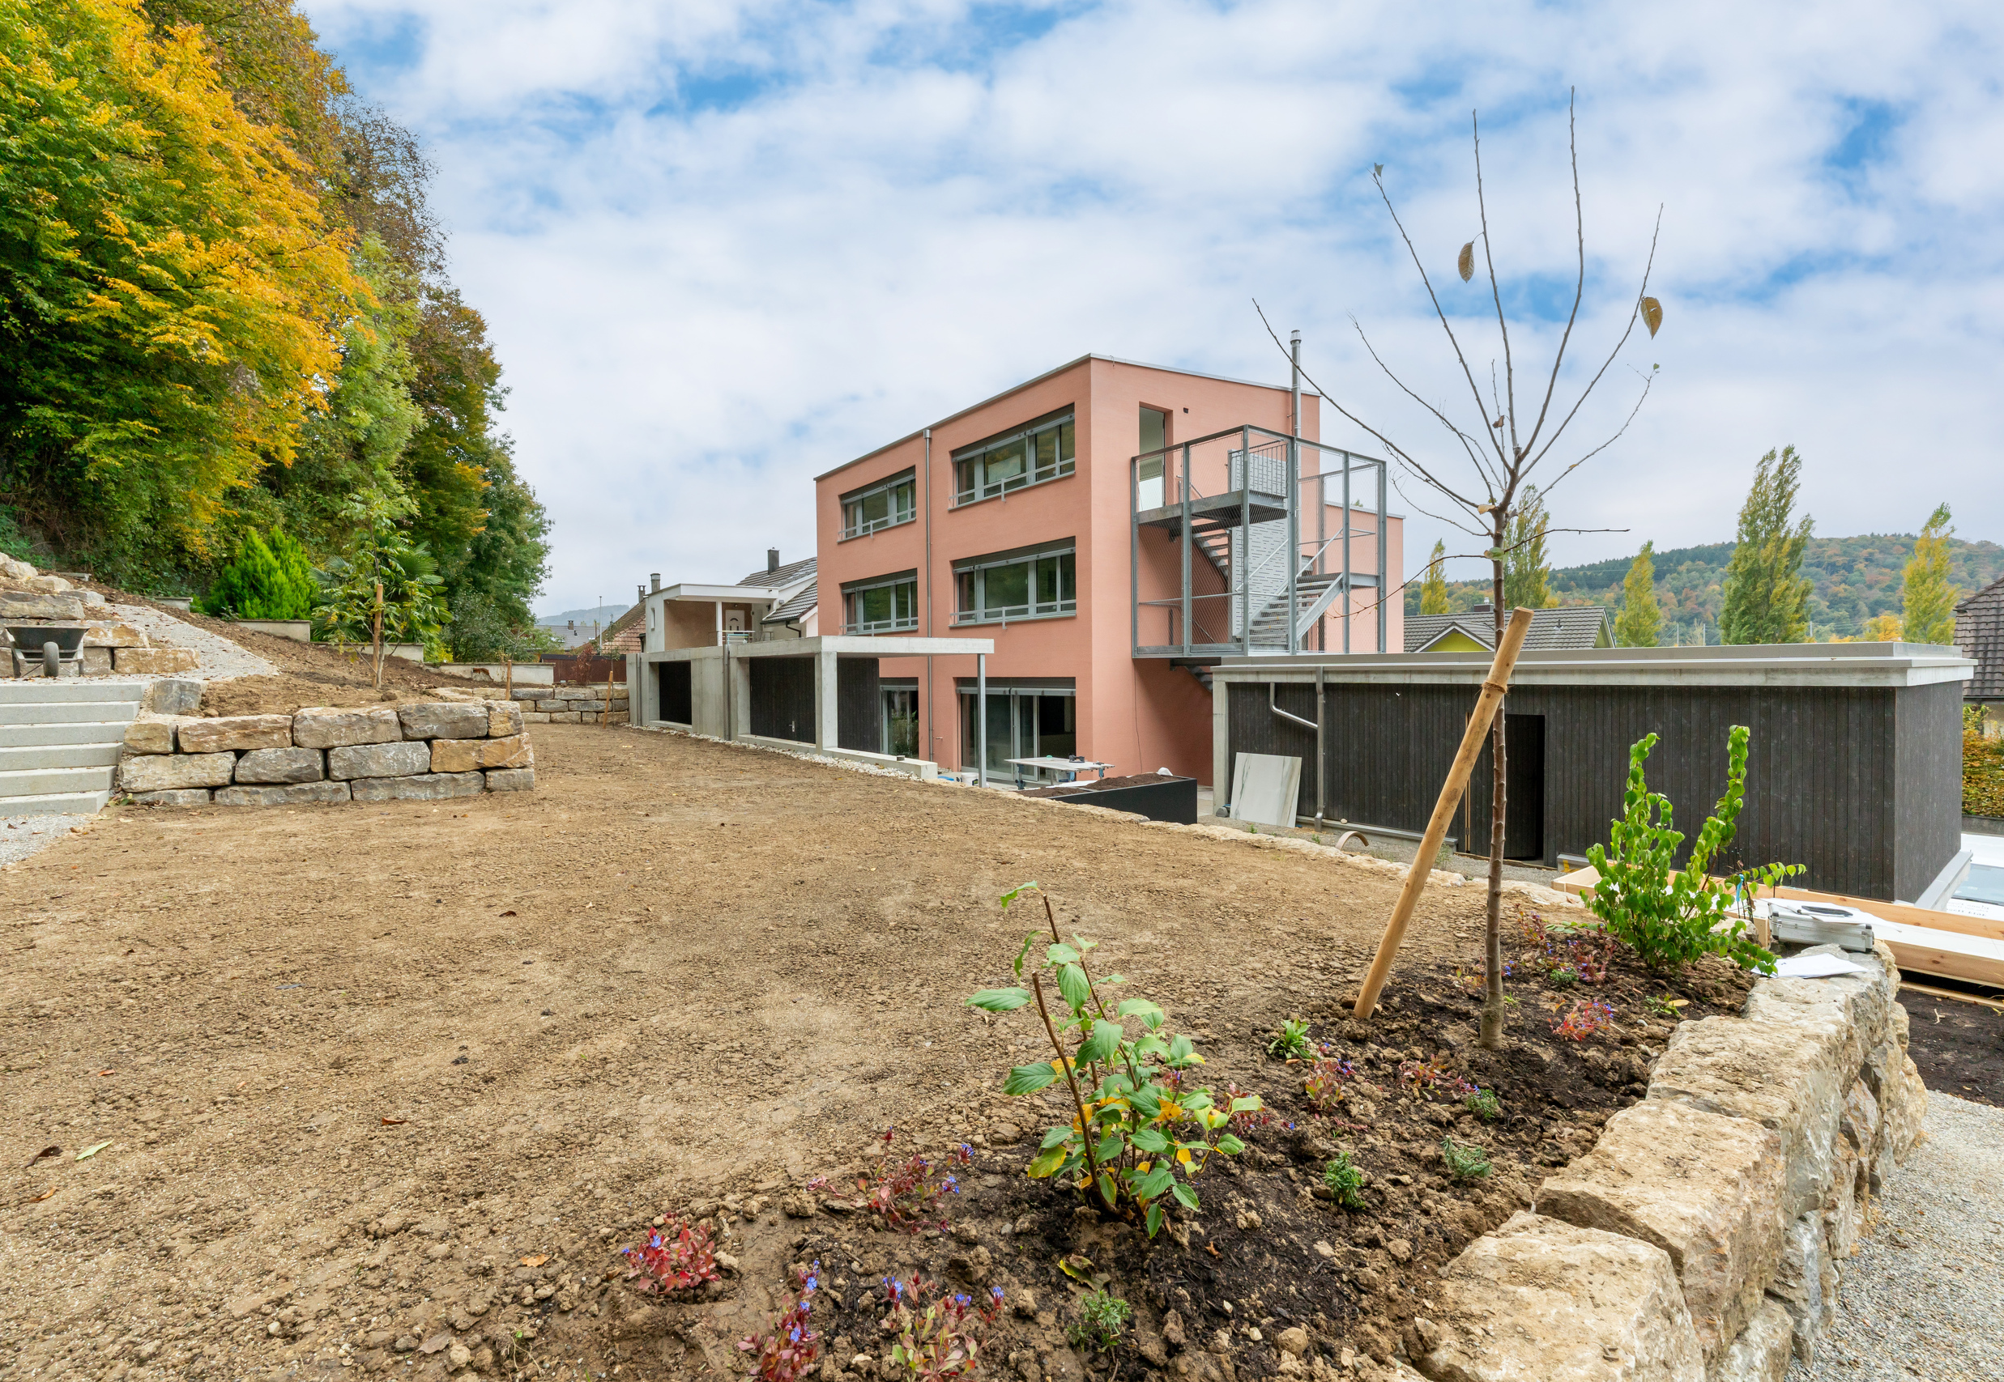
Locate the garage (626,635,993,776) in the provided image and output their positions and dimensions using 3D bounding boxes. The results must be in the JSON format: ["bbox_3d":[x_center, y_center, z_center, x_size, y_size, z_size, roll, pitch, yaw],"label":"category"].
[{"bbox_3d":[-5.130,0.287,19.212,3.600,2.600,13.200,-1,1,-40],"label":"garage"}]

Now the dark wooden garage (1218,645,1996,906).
[{"bbox_3d":[9.250,0.817,13.900,4.800,2.860,9.200,-1,1,-39],"label":"dark wooden garage"}]

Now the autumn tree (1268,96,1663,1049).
[{"bbox_3d":[1.359,-0.358,2.360,1.150,2.800,1.050,0,1,30],"label":"autumn tree"}]

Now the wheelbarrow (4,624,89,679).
[{"bbox_3d":[-11.222,-0.467,9.500,1.400,0.630,0.650,1,2,41],"label":"wheelbarrow"}]

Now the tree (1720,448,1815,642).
[{"bbox_3d":[49.200,-6.286,52.000,4.800,18.900,4.800,1,2,43],"label":"tree"}]

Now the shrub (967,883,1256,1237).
[{"bbox_3d":[0.200,0.682,1.500,0.520,0.630,0.460,0,1,8],"label":"shrub"}]

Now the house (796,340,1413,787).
[{"bbox_3d":[3.414,-3.020,25.178,13.140,9.550,14.400,-2,2,-38],"label":"house"}]

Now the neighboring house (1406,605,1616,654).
[{"bbox_3d":[18.650,0.254,34.200,11.500,7.000,9.000,1,1,38],"label":"neighboring house"}]

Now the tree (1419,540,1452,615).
[{"bbox_3d":[45.646,-6.554,84.906,3.800,18.800,3.800,0,1,28],"label":"tree"}]

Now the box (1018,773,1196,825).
[{"bbox_3d":[1.378,1.756,11.652,3.500,0.720,0.800,-2,2,-38],"label":"box"}]

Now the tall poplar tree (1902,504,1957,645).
[{"bbox_3d":[64.400,-5.007,56.000,3.300,16.000,3.300,-1,2,-41],"label":"tall poplar tree"}]

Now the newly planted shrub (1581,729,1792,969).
[{"bbox_3d":[2.680,0.601,3.150,0.660,0.920,0.620,1,1,40],"label":"newly planted shrub"}]

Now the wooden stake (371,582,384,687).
[{"bbox_3d":[-7.744,-0.673,10.000,0.060,1.290,0.060,3,0,-38],"label":"wooden stake"}]

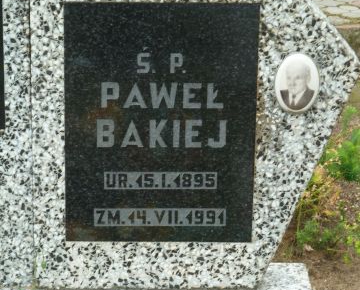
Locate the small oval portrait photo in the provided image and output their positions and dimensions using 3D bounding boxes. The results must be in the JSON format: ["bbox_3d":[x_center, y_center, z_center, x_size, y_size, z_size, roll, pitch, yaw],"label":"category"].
[{"bbox_3d":[0.223,-0.115,2.913,0.084,0.115,0.011,0,20,-2],"label":"small oval portrait photo"}]

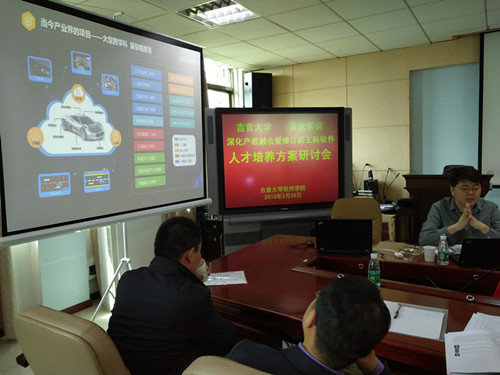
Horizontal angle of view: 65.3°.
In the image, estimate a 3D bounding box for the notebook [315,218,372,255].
[{"bbox_3d":[0.596,0.278,2.388,0.335,0.220,0.300,0,6,22],"label":"notebook"}]

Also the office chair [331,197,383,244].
[{"bbox_3d":[0.775,0.597,3.014,0.560,0.980,0.600,1,6,27],"label":"office chair"}]

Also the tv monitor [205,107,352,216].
[{"bbox_3d":[0.361,-0.327,4.707,1.786,1.240,0.220,-3,5,-12],"label":"tv monitor"}]

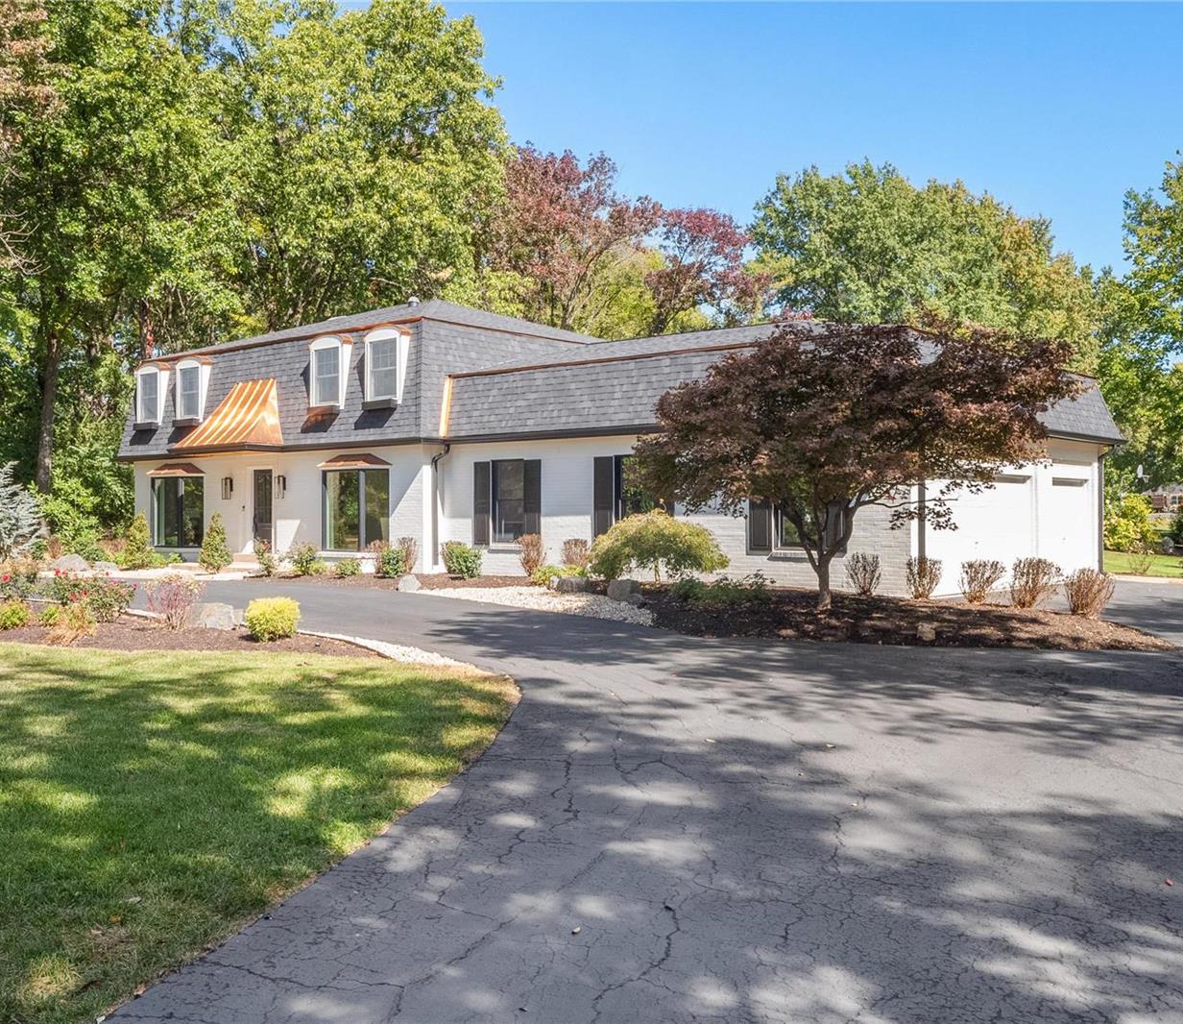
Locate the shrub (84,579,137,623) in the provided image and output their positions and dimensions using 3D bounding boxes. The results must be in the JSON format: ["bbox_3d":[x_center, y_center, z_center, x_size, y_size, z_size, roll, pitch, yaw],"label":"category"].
[{"bbox_3d":[-5.914,1.088,14.685,0.630,0.524,0.630,0,0,0],"label":"shrub"}]

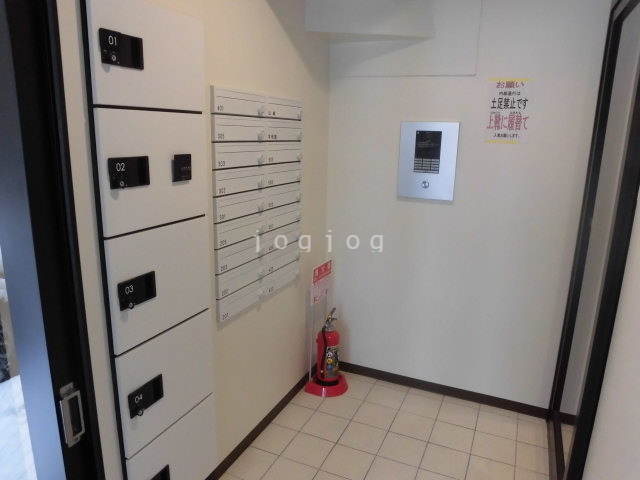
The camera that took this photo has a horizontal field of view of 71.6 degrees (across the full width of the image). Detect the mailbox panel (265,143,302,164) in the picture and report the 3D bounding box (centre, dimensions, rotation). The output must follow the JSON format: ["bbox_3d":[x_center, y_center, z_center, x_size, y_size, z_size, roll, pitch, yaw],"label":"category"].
[{"bbox_3d":[-0.173,-0.419,2.126,0.025,0.100,0.352,7,14,24],"label":"mailbox panel"}]

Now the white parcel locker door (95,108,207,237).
[{"bbox_3d":[-0.500,-0.222,1.404,0.023,0.357,0.442,7,14,24],"label":"white parcel locker door"}]

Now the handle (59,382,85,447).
[{"bbox_3d":[-0.698,0.492,1.247,0.030,0.180,0.055,7,14,24],"label":"handle"}]

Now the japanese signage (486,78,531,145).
[{"bbox_3d":[0.910,-0.621,2.138,0.199,0.301,0.005,7,14,24],"label":"japanese signage"}]

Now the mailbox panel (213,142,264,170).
[{"bbox_3d":[-0.315,-0.343,1.796,0.020,0.097,0.360,7,14,24],"label":"mailbox panel"}]

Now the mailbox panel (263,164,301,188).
[{"bbox_3d":[-0.167,-0.316,2.138,0.020,0.097,0.360,7,14,24],"label":"mailbox panel"}]

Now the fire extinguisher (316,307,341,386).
[{"bbox_3d":[0.054,0.626,2.645,0.150,0.470,0.145,1,13,0],"label":"fire extinguisher"}]

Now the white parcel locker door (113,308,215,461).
[{"bbox_3d":[-0.522,0.488,1.580,0.030,0.362,0.440,7,14,24],"label":"white parcel locker door"}]

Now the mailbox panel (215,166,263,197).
[{"bbox_3d":[-0.324,-0.249,1.833,0.025,0.100,0.352,7,14,24],"label":"mailbox panel"}]

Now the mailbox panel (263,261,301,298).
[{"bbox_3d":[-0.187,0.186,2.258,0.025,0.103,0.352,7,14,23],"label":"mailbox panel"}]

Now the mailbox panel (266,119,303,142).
[{"bbox_3d":[-0.171,-0.519,2.103,0.025,0.100,0.352,7,14,24],"label":"mailbox panel"}]

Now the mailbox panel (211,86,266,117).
[{"bbox_3d":[-0.311,-0.541,1.750,0.020,0.093,0.360,7,14,24],"label":"mailbox panel"}]

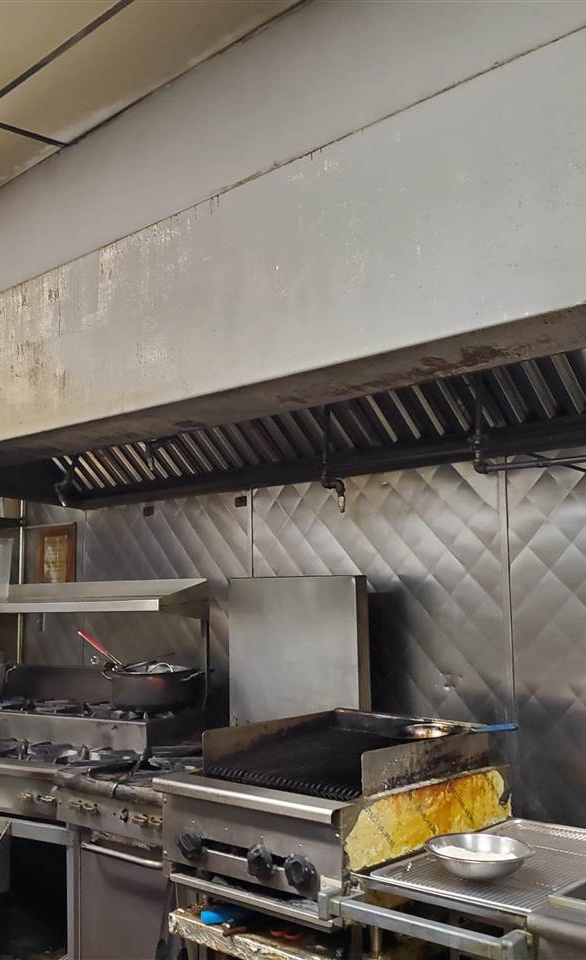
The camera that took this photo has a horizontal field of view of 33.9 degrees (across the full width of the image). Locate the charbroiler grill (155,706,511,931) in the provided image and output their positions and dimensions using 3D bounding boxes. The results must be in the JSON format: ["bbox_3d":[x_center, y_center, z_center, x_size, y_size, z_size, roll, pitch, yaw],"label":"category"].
[{"bbox_3d":[0.104,0.796,2.393,0.615,0.345,0.670,-7,-9,44],"label":"charbroiler grill"}]

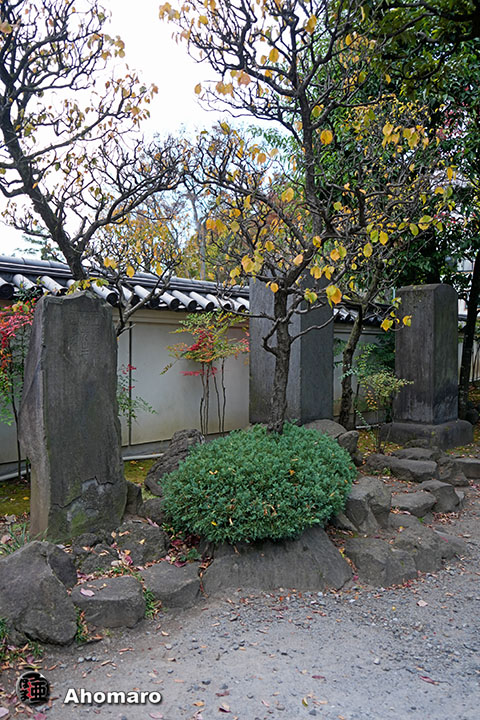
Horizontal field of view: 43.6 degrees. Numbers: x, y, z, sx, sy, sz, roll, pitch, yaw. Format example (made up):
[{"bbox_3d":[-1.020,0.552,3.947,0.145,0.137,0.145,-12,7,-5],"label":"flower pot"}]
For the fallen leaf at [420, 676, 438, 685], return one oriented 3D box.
[{"bbox_3d":[0.866,1.456,2.741,0.080,0.012,0.032,1,1,37],"label":"fallen leaf"}]

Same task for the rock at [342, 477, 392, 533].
[{"bbox_3d":[1.020,1.139,4.845,0.380,0.380,0.360,0,1,-23],"label":"rock"}]

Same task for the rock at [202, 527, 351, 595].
[{"bbox_3d":[0.243,1.284,3.998,0.940,0.320,0.520,0,1,-5],"label":"rock"}]

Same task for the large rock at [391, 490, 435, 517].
[{"bbox_3d":[1.520,1.240,5.246,0.380,0.150,0.340,0,1,-18],"label":"large rock"}]

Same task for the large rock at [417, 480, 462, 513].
[{"bbox_3d":[1.910,1.278,5.737,0.360,0.240,0.340,-1,1,-37],"label":"large rock"}]

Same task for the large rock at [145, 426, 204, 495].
[{"bbox_3d":[-0.574,0.893,5.513,0.540,0.620,0.450,0,1,-15],"label":"large rock"}]

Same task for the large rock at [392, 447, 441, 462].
[{"bbox_3d":[2.094,1.135,7.117,0.560,0.230,0.400,0,1,0],"label":"large rock"}]

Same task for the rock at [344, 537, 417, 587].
[{"bbox_3d":[0.910,1.296,3.947,0.390,0.230,0.360,0,1,-31],"label":"rock"}]

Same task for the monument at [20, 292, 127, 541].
[{"bbox_3d":[-1.124,0.334,4.060,0.360,1.590,0.600,1,1,41],"label":"monument"}]

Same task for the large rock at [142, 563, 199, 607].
[{"bbox_3d":[-0.426,1.374,3.680,0.330,0.170,0.300,0,1,-28],"label":"large rock"}]

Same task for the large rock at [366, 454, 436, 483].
[{"bbox_3d":[1.768,1.183,6.567,0.740,0.270,0.420,0,1,0],"label":"large rock"}]

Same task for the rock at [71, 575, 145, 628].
[{"bbox_3d":[-0.764,1.367,3.459,0.400,0.170,0.360,0,1,-10],"label":"rock"}]

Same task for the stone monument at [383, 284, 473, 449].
[{"bbox_3d":[2.760,0.055,8.832,0.900,2.290,1.150,1,1,41],"label":"stone monument"}]

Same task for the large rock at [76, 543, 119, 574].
[{"bbox_3d":[-0.921,1.276,3.878,0.270,0.160,0.270,0,1,-15],"label":"large rock"}]

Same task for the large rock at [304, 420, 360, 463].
[{"bbox_3d":[0.940,0.834,6.111,0.580,0.460,0.480,0,1,-30],"label":"large rock"}]

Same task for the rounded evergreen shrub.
[{"bbox_3d":[0.147,0.867,4.513,1.400,0.740,1.200,0,1,0],"label":"rounded evergreen shrub"}]

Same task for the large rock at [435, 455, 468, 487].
[{"bbox_3d":[2.430,1.263,6.937,0.360,0.300,0.340,-1,1,-37],"label":"large rock"}]

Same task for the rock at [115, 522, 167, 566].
[{"bbox_3d":[-0.575,1.061,3.554,0.300,0.210,0.270,0,1,-30],"label":"rock"}]

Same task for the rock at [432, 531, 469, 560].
[{"bbox_3d":[1.535,1.340,4.377,0.270,0.150,0.280,1,1,37],"label":"rock"}]

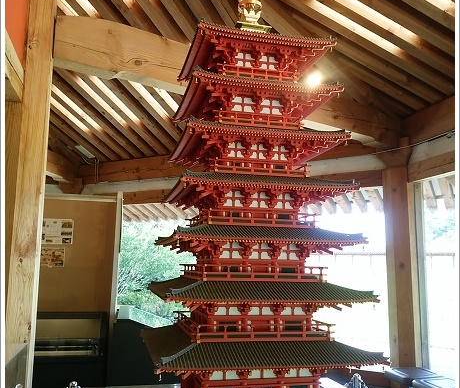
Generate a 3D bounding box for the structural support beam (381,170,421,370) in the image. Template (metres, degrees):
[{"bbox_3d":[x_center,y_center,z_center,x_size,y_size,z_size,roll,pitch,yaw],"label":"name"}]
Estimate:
[{"bbox_3d":[2.170,1.036,5.861,0.210,2.754,0.210,2,-8,-6],"label":"structural support beam"}]

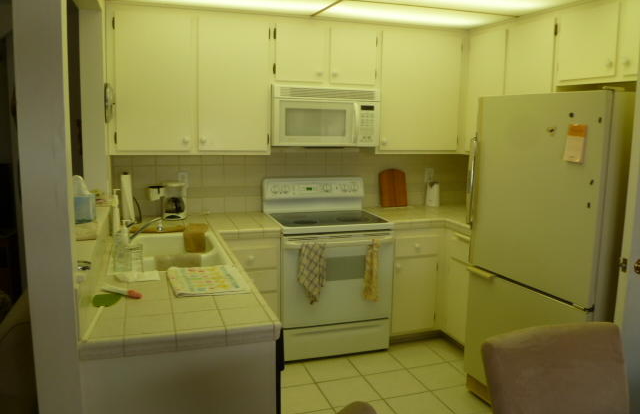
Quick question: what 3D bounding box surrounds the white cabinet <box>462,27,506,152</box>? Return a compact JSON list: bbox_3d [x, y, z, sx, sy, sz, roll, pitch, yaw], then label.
[{"bbox_3d":[1.321,-0.821,3.729,0.310,0.890,0.430,-2,9,-18],"label":"white cabinet"}]

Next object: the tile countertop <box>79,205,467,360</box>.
[{"bbox_3d":[0.286,0.215,2.939,2.790,0.056,2.220,-2,9,-18],"label":"tile countertop"}]

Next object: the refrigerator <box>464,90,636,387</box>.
[{"bbox_3d":[1.384,0.290,2.768,0.780,1.710,0.800,-3,9,-21],"label":"refrigerator"}]

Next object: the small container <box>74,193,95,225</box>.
[{"bbox_3d":[-1.111,0.006,2.418,0.115,0.120,0.115,-4,9,-29],"label":"small container"}]

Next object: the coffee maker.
[{"bbox_3d":[-0.998,-0.044,3.537,0.155,0.250,0.195,-2,9,-18],"label":"coffee maker"}]

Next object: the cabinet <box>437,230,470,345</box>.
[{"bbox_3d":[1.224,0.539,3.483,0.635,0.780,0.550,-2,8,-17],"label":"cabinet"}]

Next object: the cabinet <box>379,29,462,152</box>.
[{"bbox_3d":[0.693,-0.857,3.912,0.700,0.890,0.325,-2,9,-18],"label":"cabinet"}]

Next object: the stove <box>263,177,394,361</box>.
[{"bbox_3d":[0.039,0.406,3.640,0.758,1.172,0.665,-2,8,-17],"label":"stove"}]

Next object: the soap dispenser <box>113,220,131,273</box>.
[{"bbox_3d":[-0.854,0.173,2.230,0.072,0.210,0.072,-2,9,-18],"label":"soap dispenser"}]

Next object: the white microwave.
[{"bbox_3d":[-0.003,-0.624,3.645,0.758,0.400,0.400,-2,8,-17],"label":"white microwave"}]

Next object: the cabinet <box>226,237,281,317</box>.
[{"bbox_3d":[-0.515,0.544,3.552,0.370,0.810,0.610,-2,9,-18],"label":"cabinet"}]

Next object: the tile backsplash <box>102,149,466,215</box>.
[{"bbox_3d":[-0.054,-0.191,3.935,2.780,0.445,0.020,-2,9,-18],"label":"tile backsplash"}]

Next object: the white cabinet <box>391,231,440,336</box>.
[{"bbox_3d":[0.579,0.484,3.867,0.393,0.780,0.620,-2,8,-17],"label":"white cabinet"}]

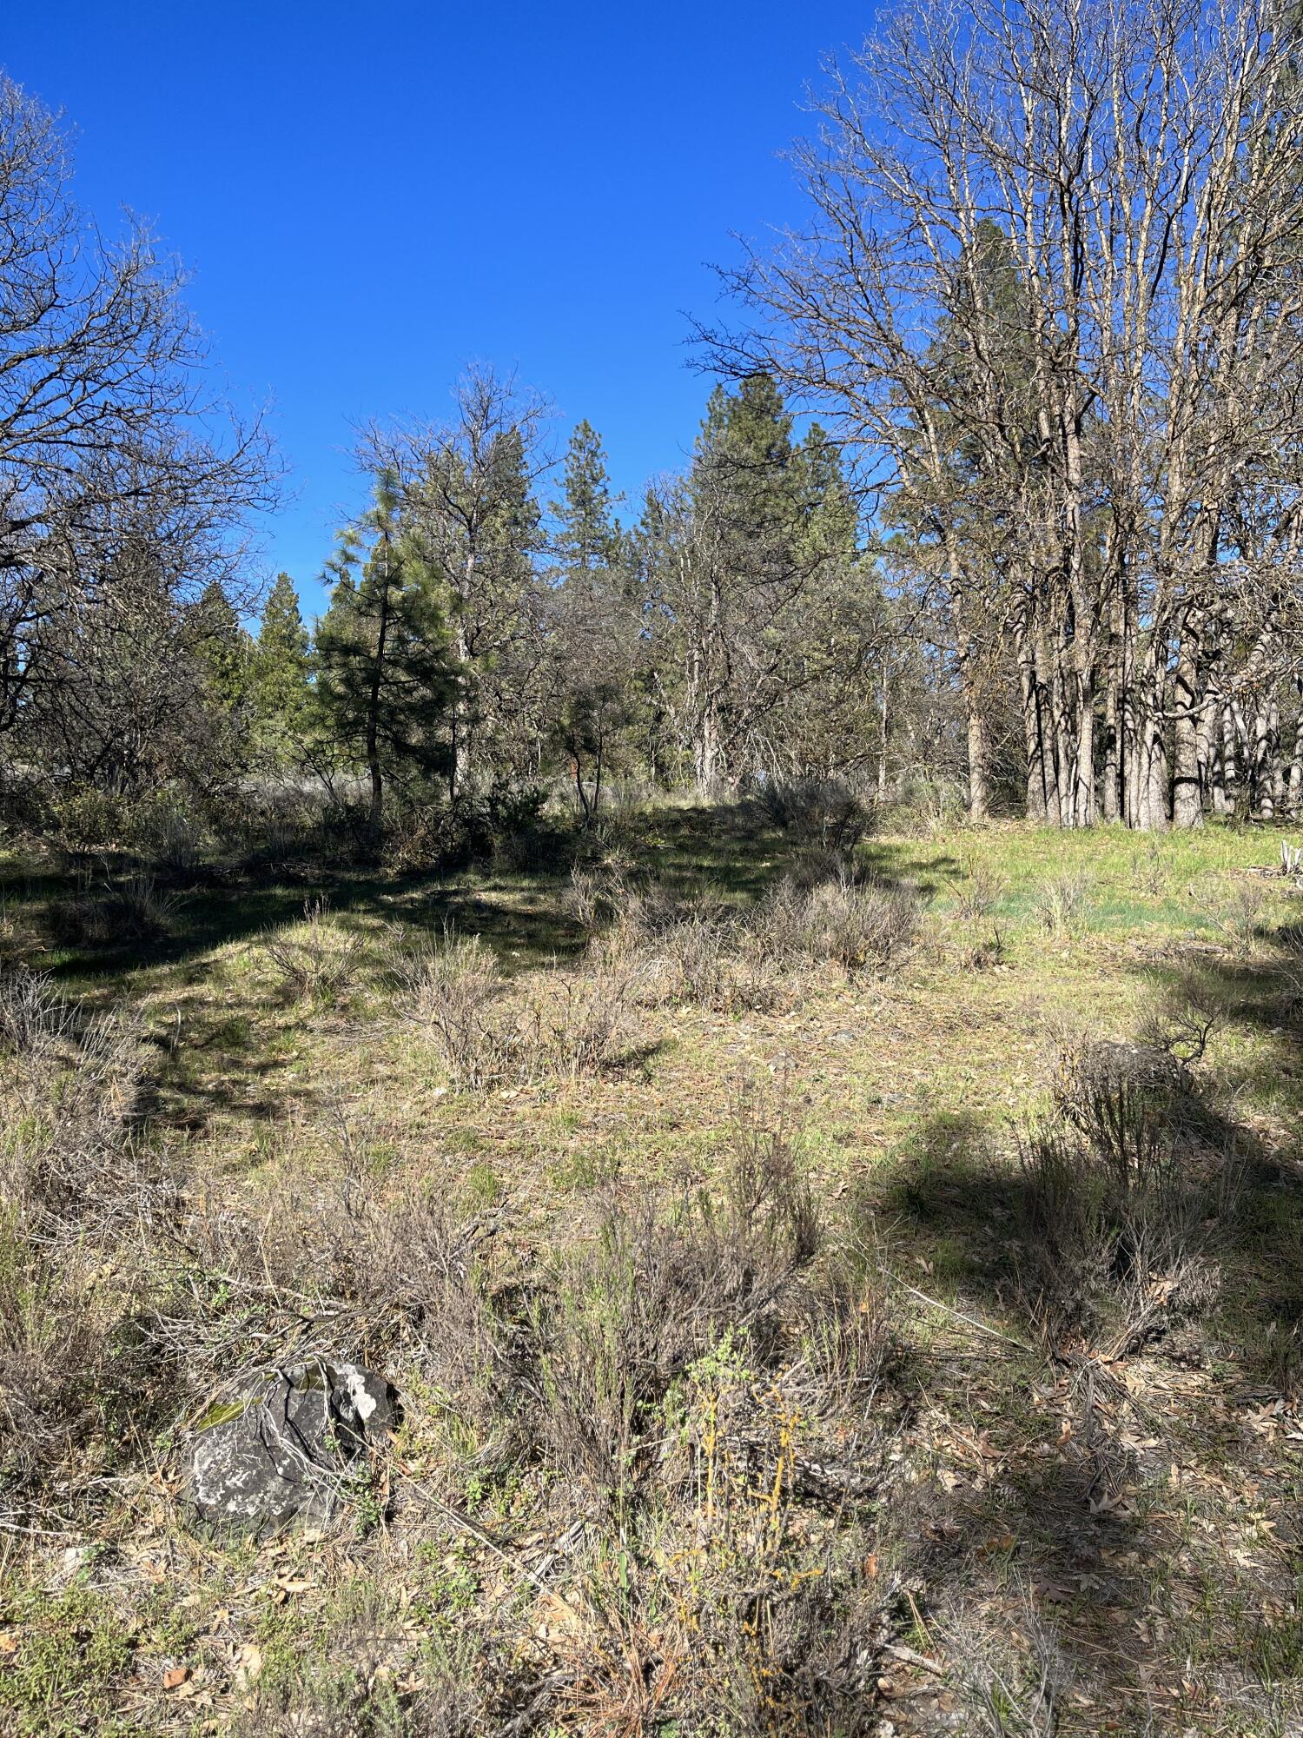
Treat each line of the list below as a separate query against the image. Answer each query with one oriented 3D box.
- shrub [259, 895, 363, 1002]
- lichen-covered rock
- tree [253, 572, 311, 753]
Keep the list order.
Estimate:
[{"bbox_3d":[-2.058,0.497,7.900,0.630,0.600,0.600,0,5,0],"label":"shrub"},{"bbox_3d":[-0.740,1.178,2.680,0.400,0.220,0.360,0,5,0],"label":"lichen-covered rock"},{"bbox_3d":[-10.731,-5.632,38.000,1.900,6.100,1.900,0,5,0],"label":"tree"}]

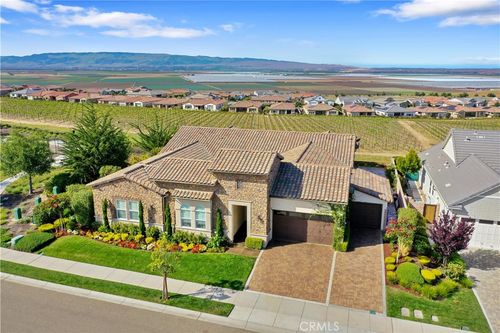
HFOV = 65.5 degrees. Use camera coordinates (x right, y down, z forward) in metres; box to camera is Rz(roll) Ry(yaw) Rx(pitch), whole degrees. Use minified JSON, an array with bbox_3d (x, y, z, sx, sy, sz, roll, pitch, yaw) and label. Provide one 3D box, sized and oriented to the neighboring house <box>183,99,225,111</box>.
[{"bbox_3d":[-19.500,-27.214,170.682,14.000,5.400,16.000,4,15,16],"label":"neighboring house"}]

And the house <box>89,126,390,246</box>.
[{"bbox_3d":[1.223,-0.049,39.737,24.600,7.000,23.200,4,15,16],"label":"house"}]

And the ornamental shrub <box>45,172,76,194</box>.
[{"bbox_3d":[-21.900,1.853,44.942,3.300,2.000,3.000,4,15,16],"label":"ornamental shrub"}]

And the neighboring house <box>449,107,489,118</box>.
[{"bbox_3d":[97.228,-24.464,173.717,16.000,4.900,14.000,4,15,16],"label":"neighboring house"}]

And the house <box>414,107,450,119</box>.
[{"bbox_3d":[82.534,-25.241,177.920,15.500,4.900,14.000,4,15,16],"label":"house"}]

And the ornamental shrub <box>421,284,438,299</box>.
[{"bbox_3d":[11.000,7.632,23.821,1.050,0.650,1.000,0,14,0],"label":"ornamental shrub"}]

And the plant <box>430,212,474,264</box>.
[{"bbox_3d":[14.100,4.997,27.277,2.900,3.850,2.800,0,14,0],"label":"plant"}]

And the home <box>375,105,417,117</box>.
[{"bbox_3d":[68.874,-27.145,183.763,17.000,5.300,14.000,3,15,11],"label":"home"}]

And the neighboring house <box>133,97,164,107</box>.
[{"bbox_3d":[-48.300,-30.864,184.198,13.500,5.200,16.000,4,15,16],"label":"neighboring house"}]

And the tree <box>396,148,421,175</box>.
[{"bbox_3d":[19.405,-0.210,47.151,2.700,3.400,2.700,4,15,16],"label":"tree"}]

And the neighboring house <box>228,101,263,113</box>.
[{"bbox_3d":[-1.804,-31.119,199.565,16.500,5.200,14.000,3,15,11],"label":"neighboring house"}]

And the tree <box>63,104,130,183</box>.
[{"bbox_3d":[-18.014,-2.652,46.012,7.800,9.000,7.600,4,15,16],"label":"tree"}]

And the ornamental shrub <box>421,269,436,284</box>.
[{"bbox_3d":[11.502,6.958,25.024,0.950,0.800,0.950,4,15,16],"label":"ornamental shrub"}]

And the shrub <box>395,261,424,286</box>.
[{"bbox_3d":[10.850,7.152,26.327,1.750,1.200,1.700,4,15,16],"label":"shrub"}]

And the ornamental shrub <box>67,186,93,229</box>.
[{"bbox_3d":[-14.300,3.601,33.062,2.050,3.300,2.100,0,14,0],"label":"ornamental shrub"}]

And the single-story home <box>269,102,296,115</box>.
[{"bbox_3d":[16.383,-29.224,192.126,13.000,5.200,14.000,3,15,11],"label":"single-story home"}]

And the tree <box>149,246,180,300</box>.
[{"bbox_3d":[-5.012,6.267,22.621,1.850,3.350,1.850,4,15,16],"label":"tree"}]

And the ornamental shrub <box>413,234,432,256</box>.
[{"bbox_3d":[13.450,6.043,30.275,1.400,1.350,1.350,4,15,16],"label":"ornamental shrub"}]

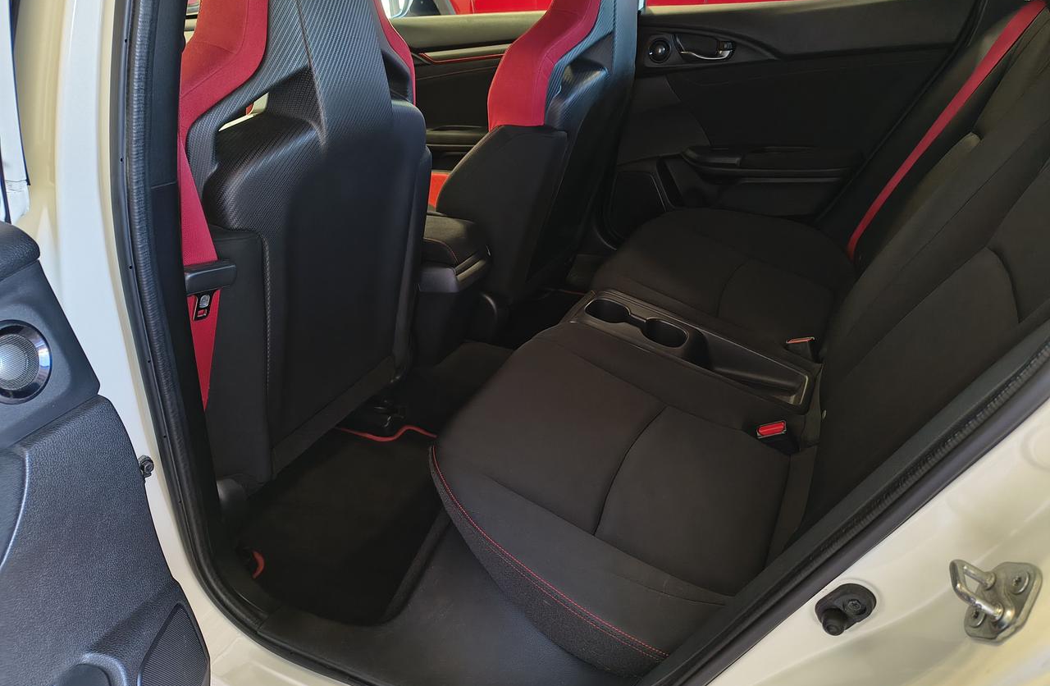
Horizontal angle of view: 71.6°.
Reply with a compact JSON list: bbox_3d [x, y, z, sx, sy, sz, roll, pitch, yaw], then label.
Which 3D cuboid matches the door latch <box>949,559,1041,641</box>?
[{"bbox_3d":[0.298,0.163,0.468,0.038,0.057,0.043,28,22,-23],"label":"door latch"}]

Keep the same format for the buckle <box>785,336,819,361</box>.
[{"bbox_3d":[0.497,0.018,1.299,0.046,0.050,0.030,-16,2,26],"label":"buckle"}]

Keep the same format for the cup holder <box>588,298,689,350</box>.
[{"bbox_3d":[0.185,-0.018,1.270,0.180,0.056,0.090,22,31,16],"label":"cup holder"}]

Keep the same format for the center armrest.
[{"bbox_3d":[-0.198,-0.203,1.358,0.260,0.060,0.155,11,27,22],"label":"center armrest"}]

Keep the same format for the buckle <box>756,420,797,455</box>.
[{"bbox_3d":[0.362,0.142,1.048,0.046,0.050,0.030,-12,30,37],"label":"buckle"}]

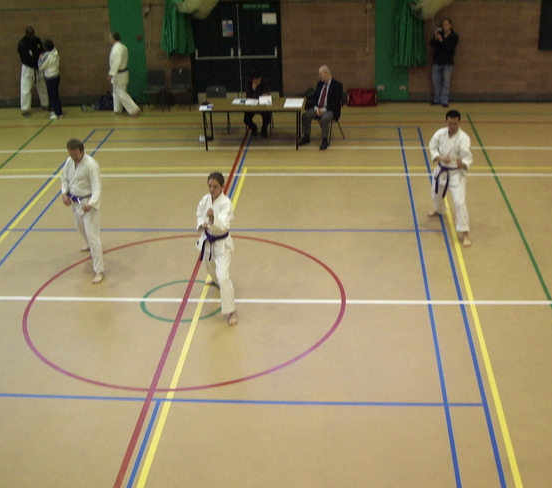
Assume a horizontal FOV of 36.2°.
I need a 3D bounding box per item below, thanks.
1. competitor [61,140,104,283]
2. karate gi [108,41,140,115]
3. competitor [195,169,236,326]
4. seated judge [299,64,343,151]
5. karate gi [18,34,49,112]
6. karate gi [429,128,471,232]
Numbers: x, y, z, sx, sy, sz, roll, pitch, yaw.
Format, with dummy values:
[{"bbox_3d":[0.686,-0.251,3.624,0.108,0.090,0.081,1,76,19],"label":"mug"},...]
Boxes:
[{"bbox_3d":[-2.371,-0.489,10.202,0.620,1.690,0.980,4,25,12],"label":"competitor"},{"bbox_3d":[-3.024,-3.258,16.646,0.594,1.366,0.495,6,26,18],"label":"karate gi"},{"bbox_3d":[-0.649,-0.018,9.233,0.580,1.520,0.980,4,25,12],"label":"competitor"},{"bbox_3d":[0.833,-2.396,14.688,0.574,1.317,0.792,18,32,36],"label":"seated judge"},{"bbox_3d":[-4.865,-3.416,16.945,0.640,1.500,0.420,-17,29,-29],"label":"karate gi"},{"bbox_3d":[2.330,-0.913,11.184,0.596,1.356,0.813,7,26,19],"label":"karate gi"}]

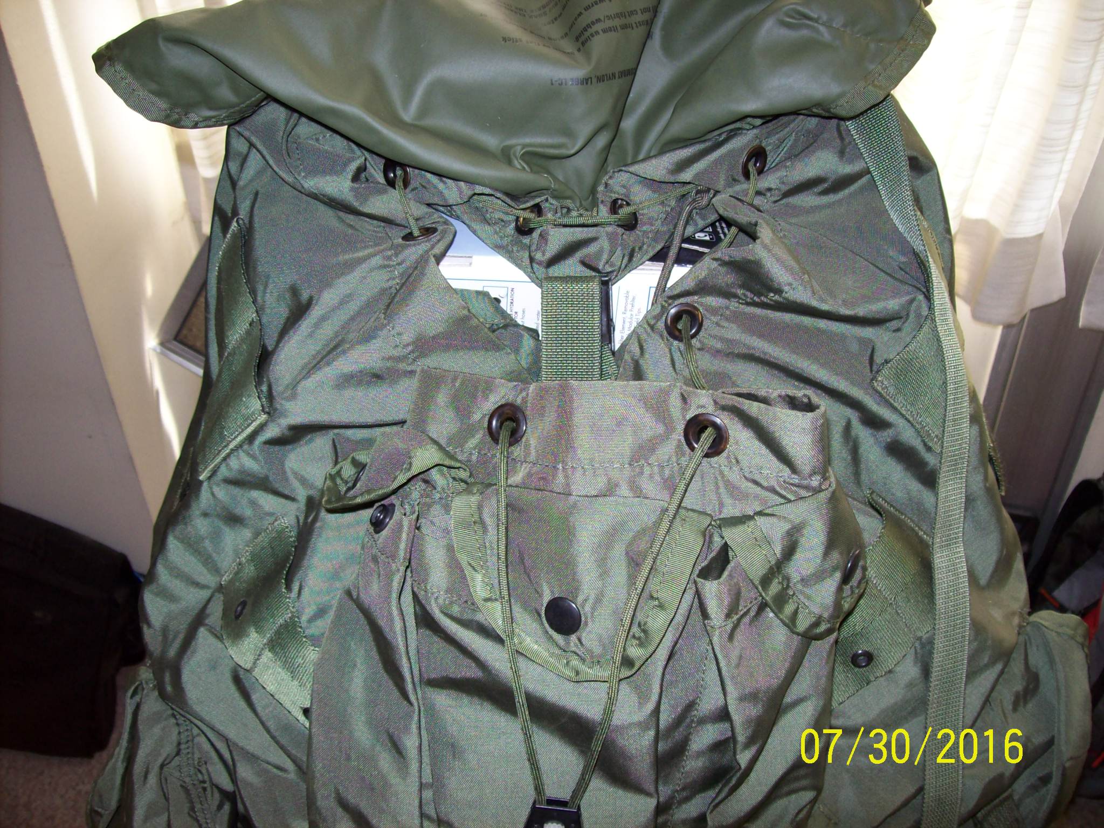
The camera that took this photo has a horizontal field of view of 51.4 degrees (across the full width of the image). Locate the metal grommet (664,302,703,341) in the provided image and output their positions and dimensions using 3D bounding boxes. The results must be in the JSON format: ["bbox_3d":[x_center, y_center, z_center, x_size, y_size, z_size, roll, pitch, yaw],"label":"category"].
[{"bbox_3d":[0.058,-0.041,0.508,0.017,0.017,0.005,0,-3,5],"label":"metal grommet"}]

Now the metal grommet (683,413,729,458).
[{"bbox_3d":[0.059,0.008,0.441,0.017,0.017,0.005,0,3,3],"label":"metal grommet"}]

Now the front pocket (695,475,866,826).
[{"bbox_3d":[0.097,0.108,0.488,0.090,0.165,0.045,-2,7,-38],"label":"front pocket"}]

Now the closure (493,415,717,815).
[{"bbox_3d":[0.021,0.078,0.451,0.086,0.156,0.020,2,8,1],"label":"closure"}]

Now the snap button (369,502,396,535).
[{"bbox_3d":[-0.069,0.042,0.466,0.006,0.013,0.013,19,-1,-32],"label":"snap button"}]

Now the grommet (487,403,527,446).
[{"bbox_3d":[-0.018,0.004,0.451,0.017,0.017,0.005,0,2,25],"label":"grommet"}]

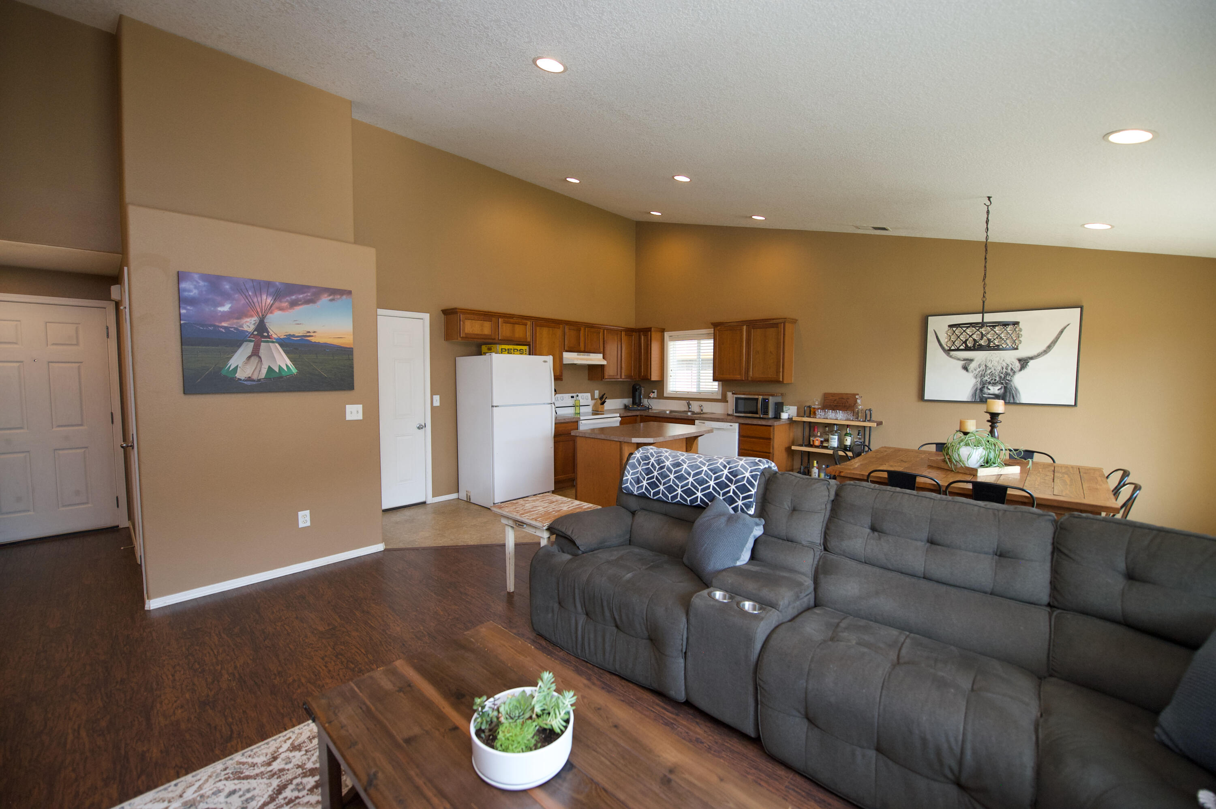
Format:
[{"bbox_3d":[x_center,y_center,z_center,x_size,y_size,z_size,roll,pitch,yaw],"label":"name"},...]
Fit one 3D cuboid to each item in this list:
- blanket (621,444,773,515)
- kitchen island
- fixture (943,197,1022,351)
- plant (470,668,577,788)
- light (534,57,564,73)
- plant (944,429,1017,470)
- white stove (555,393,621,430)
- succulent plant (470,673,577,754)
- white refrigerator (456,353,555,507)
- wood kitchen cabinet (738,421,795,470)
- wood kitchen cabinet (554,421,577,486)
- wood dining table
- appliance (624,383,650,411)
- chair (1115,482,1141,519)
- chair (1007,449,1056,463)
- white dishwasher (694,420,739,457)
[{"bbox_3d":[0.520,0.432,2.826,0.900,0.290,0.320,3,5,40],"label":"blanket"},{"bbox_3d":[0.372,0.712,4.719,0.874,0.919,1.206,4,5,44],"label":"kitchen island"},{"bbox_3d":[2.662,-0.920,3.344,0.432,1.060,0.432,4,5,44],"label":"fixture"},{"bbox_3d":[-0.212,0.823,1.250,0.265,0.175,0.265,0,3,1],"label":"plant"},{"bbox_3d":[-0.311,-1.813,2.521,0.185,0.035,0.185,-3,20,-44],"label":"light"},{"bbox_3d":[2.801,0.335,3.566,0.412,0.281,0.382,4,5,44],"label":"plant"},{"bbox_3d":[-0.301,0.458,6.554,0.683,1.186,0.762,4,5,44],"label":"white stove"},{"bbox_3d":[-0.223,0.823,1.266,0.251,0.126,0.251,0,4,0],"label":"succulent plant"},{"bbox_3d":[-1.196,0.271,5.549,0.769,1.678,0.789,4,5,44],"label":"white refrigerator"},{"bbox_3d":[1.980,0.663,5.924,0.457,0.879,0.613,4,5,44],"label":"wood kitchen cabinet"},{"bbox_3d":[-0.750,0.638,6.082,0.430,0.870,0.610,-3,5,-44],"label":"wood kitchen cabinet"},{"bbox_3d":[2.686,0.861,3.556,1.490,0.768,1.530,4,5,44],"label":"wood dining table"},{"bbox_3d":[0.469,-0.121,7.470,0.322,0.402,0.342,0,4,-1],"label":"appliance"},{"bbox_3d":[2.941,0.872,2.972,0.502,0.844,0.442,4,5,44],"label":"chair"},{"bbox_3d":[3.332,0.809,3.865,0.460,0.840,0.440,-3,5,-44],"label":"chair"},{"bbox_3d":[1.549,0.648,6.116,0.620,0.860,0.610,-3,5,-44],"label":"white dishwasher"}]

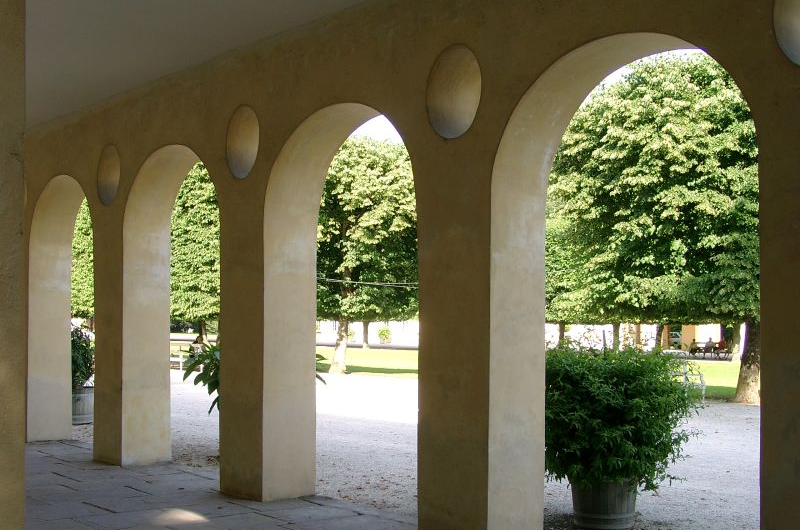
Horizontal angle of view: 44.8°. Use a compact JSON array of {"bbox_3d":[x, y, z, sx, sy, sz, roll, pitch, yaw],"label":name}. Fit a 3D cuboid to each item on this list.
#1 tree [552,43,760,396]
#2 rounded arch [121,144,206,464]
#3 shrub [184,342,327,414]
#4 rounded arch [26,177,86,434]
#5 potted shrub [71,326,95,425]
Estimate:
[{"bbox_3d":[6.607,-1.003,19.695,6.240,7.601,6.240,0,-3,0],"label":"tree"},{"bbox_3d":[-2.149,0.479,10.053,0.624,3.437,1.980,3,-5,-44],"label":"rounded arch"},{"bbox_3d":[-1.721,1.508,11.330,1.568,1.520,1.651,3,-5,-44],"label":"shrub"},{"bbox_3d":[-3.934,0.586,11.987,0.624,3.437,1.977,3,-5,-44],"label":"rounded arch"},{"bbox_3d":[-5.007,1.702,15.141,0.736,1.526,0.736,3,-5,-44],"label":"potted shrub"}]

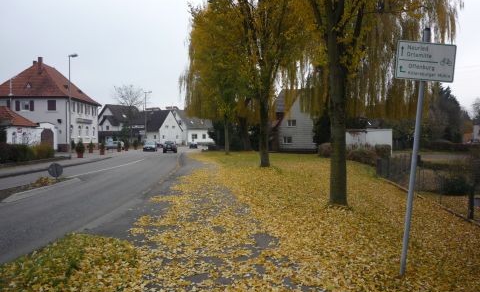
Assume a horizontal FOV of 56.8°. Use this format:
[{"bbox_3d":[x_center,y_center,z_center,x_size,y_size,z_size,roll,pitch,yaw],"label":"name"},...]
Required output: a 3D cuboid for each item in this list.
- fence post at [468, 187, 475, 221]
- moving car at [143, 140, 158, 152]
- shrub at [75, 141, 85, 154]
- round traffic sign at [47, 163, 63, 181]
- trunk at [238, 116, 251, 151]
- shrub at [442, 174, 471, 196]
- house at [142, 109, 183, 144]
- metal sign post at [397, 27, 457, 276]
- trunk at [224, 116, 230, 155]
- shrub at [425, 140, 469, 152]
[{"bbox_3d":[4.694,1.146,9.000,0.090,0.710,0.090,0,1,7],"label":"fence post"},{"bbox_3d":[-12.494,0.070,61.800,1.720,1.480,4.100,0,1,-6],"label":"moving car"},{"bbox_3d":[-13.938,0.079,38.700,0.800,1.200,0.800,0,1,0],"label":"shrub"},{"bbox_3d":[-7.525,1.034,18.000,0.600,0.720,0.090,0,1,-8],"label":"round traffic sign"},{"bbox_3d":[0.787,-1.746,63.500,1.200,4.900,1.200,0,1,0],"label":"trunk"},{"bbox_3d":[6.411,1.169,13.200,0.880,0.630,0.800,0,1,0],"label":"shrub"},{"bbox_3d":[-19.737,-4.559,113.000,7.800,8.800,8.000,1,1,35],"label":"house"},{"bbox_3d":[2.089,0.064,5.280,0.700,2.944,0.090,6,0,3],"label":"metal sign post"},{"bbox_3d":[-1.417,-1.247,50.300,0.520,4.350,0.520,0,1,0],"label":"trunk"},{"bbox_3d":[28.390,0.014,61.000,6.000,1.550,1.300,0,1,0],"label":"shrub"}]

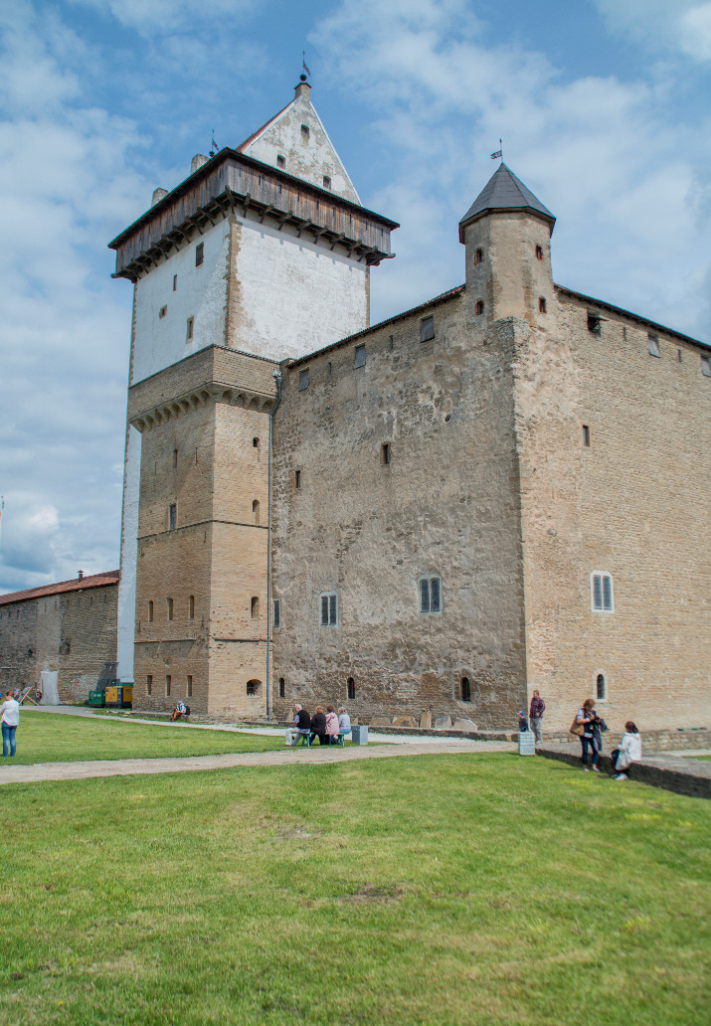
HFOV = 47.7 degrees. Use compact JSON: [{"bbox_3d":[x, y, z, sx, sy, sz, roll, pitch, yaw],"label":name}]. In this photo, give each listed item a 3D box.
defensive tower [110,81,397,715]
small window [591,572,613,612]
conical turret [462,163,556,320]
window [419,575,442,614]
[{"bbox_3d":[-8.290,-9.206,61.489,17.300,46.998,17.700,9,-15,-42],"label":"defensive tower"},{"bbox_3d":[11.272,3.667,36.910,1.550,1.872,0.220,8,-14,-37],"label":"small window"},{"bbox_3d":[7.441,-12.924,39.246,4.600,9.306,4.600,-2,-11,5],"label":"conical turret"},{"bbox_3d":[3.509,3.790,37.142,0.220,1.806,1.394,10,-15,-43],"label":"window"}]

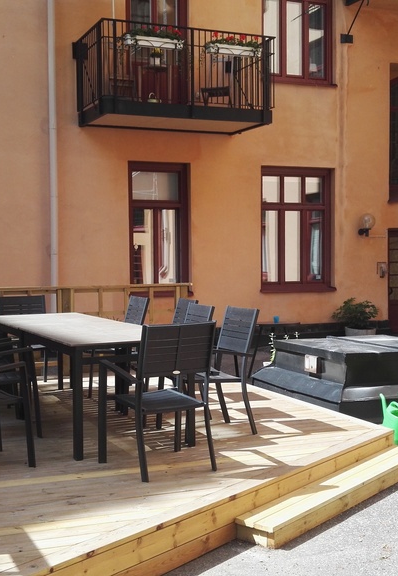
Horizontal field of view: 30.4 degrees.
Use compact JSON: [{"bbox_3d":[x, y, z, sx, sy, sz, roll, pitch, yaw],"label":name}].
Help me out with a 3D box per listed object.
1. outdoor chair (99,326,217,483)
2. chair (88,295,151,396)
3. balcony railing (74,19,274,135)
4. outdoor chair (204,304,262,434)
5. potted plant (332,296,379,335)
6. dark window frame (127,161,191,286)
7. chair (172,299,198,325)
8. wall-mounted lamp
[{"bbox_3d":[-0.233,0.644,4.428,0.560,0.885,0.600,-2,3,-29],"label":"outdoor chair"},{"bbox_3d":[-0.797,0.542,6.920,0.590,0.910,0.570,-2,3,-29],"label":"chair"},{"bbox_3d":[-0.368,-3.187,11.350,2.752,1.327,1.229,-1,3,-21],"label":"balcony railing"},{"bbox_3d":[0.079,0.606,5.325,0.600,0.885,0.560,-2,2,-23],"label":"outdoor chair"},{"bbox_3d":[2.710,0.577,12.694,0.800,0.820,0.760,-1,2,-20],"label":"potted plant"},{"bbox_3d":[-0.638,-0.941,11.672,1.038,2.118,0.160,-1,2,-21],"label":"dark window frame"},{"bbox_3d":[-0.328,0.561,6.498,0.590,0.910,0.570,-2,3,-29],"label":"chair"},{"bbox_3d":[3.014,-1.134,13.204,0.240,0.400,0.300,-1,3,-21],"label":"wall-mounted lamp"}]

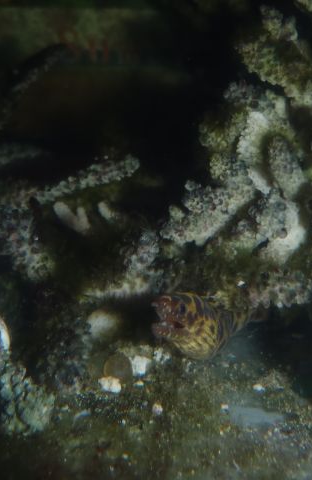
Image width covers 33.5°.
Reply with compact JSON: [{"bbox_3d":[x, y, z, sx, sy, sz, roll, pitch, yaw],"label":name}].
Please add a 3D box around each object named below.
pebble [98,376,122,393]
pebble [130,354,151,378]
[{"bbox_3d":[-0.045,0.144,0.515,0.022,0.014,0.018,0,25,0],"label":"pebble"},{"bbox_3d":[-0.016,0.130,0.535,0.020,0.019,0.017,0,25,0],"label":"pebble"}]

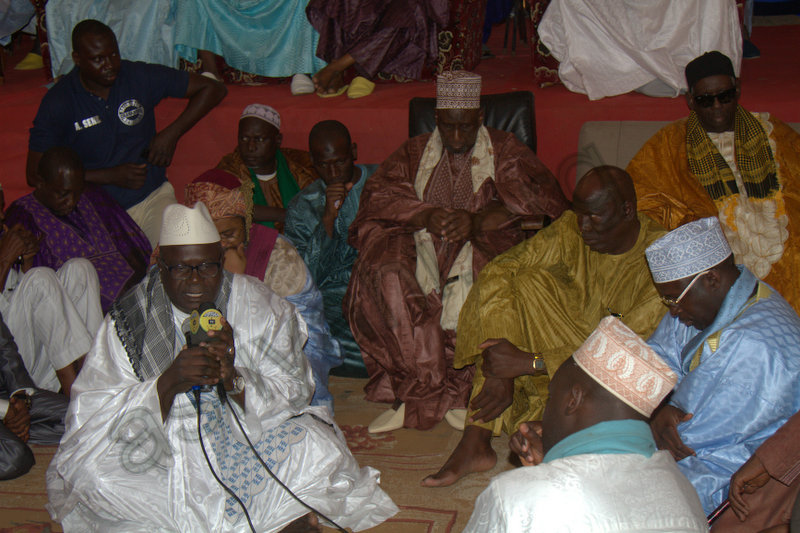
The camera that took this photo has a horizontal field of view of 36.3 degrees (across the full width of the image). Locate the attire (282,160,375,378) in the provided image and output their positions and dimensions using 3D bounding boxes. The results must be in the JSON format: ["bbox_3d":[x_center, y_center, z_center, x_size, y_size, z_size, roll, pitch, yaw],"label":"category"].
[{"bbox_3d":[-0.251,0.009,4.833,0.540,0.800,0.600,1,11,3],"label":"attire"}]

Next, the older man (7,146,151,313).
[{"bbox_3d":[-1.190,-0.004,4.647,0.640,0.880,0.660,-5,15,-19],"label":"older man"}]

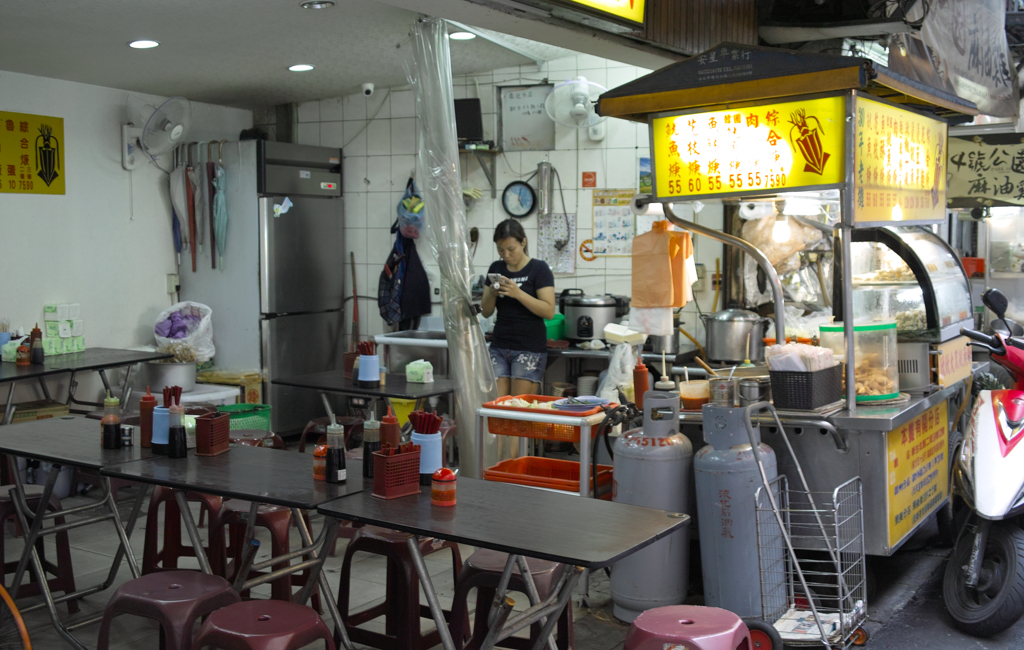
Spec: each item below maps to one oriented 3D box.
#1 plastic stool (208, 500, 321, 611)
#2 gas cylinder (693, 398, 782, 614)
[{"bbox_3d":[-0.953,0.917,4.462,0.360,0.465,0.360,2,5,20],"label":"plastic stool"},{"bbox_3d":[0.828,0.721,4.364,0.305,0.885,0.305,-2,6,32],"label":"gas cylinder"}]

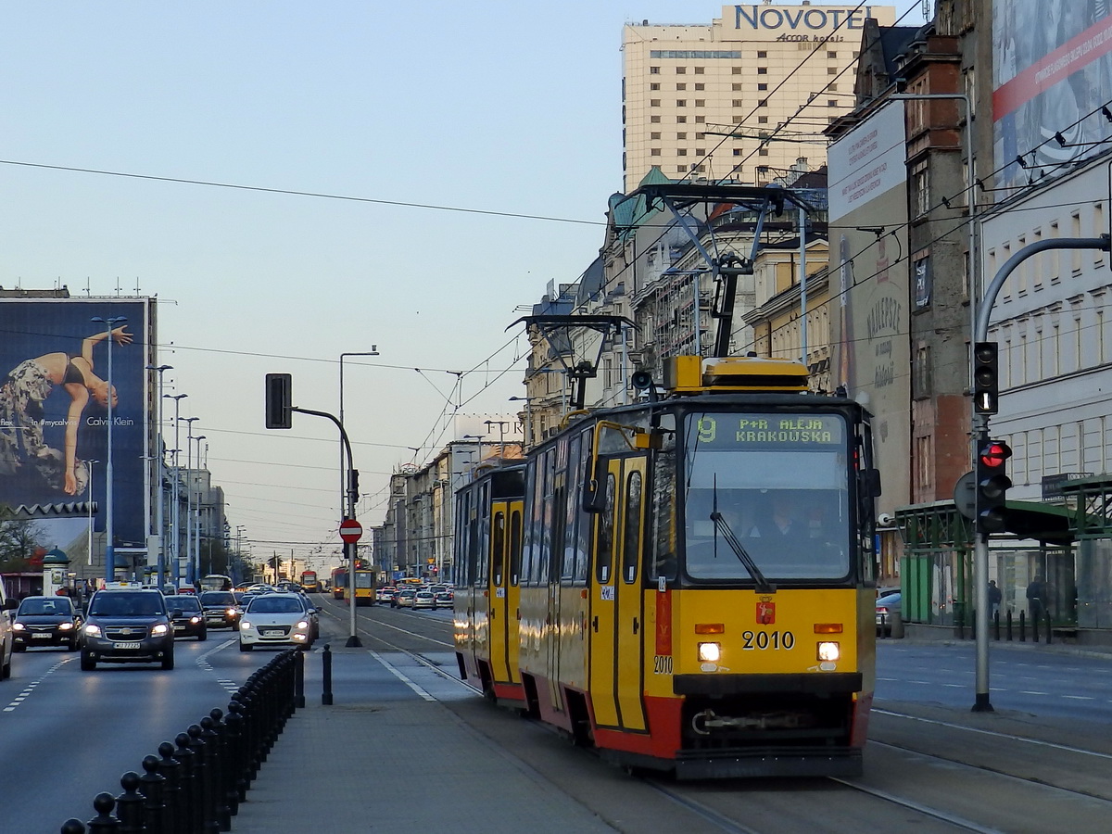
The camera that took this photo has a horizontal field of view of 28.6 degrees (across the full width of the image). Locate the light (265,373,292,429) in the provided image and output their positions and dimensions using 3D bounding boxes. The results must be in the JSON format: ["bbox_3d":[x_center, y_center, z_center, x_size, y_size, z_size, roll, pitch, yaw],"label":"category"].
[{"bbox_3d":[-7.488,-0.438,58.936,0.680,1.470,0.380,0,-4,-6],"label":"light"}]

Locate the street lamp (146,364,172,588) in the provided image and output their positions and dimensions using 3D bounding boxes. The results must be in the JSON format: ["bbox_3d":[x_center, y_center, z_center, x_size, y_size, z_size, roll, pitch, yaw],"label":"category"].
[{"bbox_3d":[-25.505,4.477,140.242,1.820,15.750,0.500,1,-4,-7],"label":"street lamp"}]

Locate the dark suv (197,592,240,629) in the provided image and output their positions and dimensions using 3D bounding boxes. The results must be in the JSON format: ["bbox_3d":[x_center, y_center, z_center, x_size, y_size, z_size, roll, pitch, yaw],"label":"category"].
[{"bbox_3d":[-13.558,7.736,87.561,1.800,1.600,4.500,0,-4,-7],"label":"dark suv"}]

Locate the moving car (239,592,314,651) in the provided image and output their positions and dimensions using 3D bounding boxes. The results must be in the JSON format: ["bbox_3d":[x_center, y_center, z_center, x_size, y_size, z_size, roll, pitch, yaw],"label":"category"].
[{"bbox_3d":[-7.491,5.500,58.656,1.850,1.470,4.800,0,-4,-6],"label":"moving car"}]

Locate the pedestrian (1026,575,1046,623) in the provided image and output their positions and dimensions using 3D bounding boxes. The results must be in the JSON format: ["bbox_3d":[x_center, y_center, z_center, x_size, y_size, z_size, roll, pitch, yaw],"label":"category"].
[{"bbox_3d":[15.467,5.927,70.565,0.520,1.700,0.360,0,-4,-4],"label":"pedestrian"}]

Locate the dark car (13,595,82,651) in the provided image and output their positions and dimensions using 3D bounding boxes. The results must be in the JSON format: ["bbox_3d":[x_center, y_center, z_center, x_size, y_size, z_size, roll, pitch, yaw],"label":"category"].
[{"bbox_3d":[-14.151,5.727,60.758,1.710,1.500,4.250,0,-4,-9],"label":"dark car"}]

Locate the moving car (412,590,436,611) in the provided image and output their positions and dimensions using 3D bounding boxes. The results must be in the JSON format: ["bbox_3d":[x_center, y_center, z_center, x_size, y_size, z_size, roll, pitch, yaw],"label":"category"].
[{"bbox_3d":[-9.620,13.271,159.056,1.700,1.460,4.150,0,-4,-6],"label":"moving car"}]

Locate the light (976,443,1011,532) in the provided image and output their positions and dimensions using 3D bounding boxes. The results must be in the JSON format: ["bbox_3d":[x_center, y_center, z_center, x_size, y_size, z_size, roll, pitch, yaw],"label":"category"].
[{"bbox_3d":[5.188,0.827,25.827,0.320,1.090,0.370,0,-4,-7],"label":"light"}]

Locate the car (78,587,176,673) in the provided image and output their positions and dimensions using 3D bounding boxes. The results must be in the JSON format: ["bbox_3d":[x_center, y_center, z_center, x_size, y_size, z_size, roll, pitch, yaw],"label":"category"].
[{"bbox_3d":[-8.776,4.387,45.063,1.840,1.640,4.650,0,-4,-10],"label":"car"}]

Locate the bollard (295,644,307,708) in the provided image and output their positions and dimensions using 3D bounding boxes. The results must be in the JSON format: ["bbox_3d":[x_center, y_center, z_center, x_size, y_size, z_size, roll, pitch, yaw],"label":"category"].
[{"bbox_3d":[-3.160,3.216,27.072,0.130,0.775,0.130,0,-4,0],"label":"bollard"}]

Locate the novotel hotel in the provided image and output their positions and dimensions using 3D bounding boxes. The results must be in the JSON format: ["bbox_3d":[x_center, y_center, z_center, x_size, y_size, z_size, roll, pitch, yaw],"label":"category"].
[{"bbox_3d":[40.390,-20.928,399.721,56.000,105.500,22.000,0,-4,0],"label":"novotel hotel"}]

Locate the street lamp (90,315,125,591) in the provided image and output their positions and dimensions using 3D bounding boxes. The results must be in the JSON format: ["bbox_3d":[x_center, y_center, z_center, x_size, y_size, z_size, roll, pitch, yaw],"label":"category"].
[{"bbox_3d":[-23.473,2.514,114.324,1.870,15.750,0.550,1,-4,-7],"label":"street lamp"}]

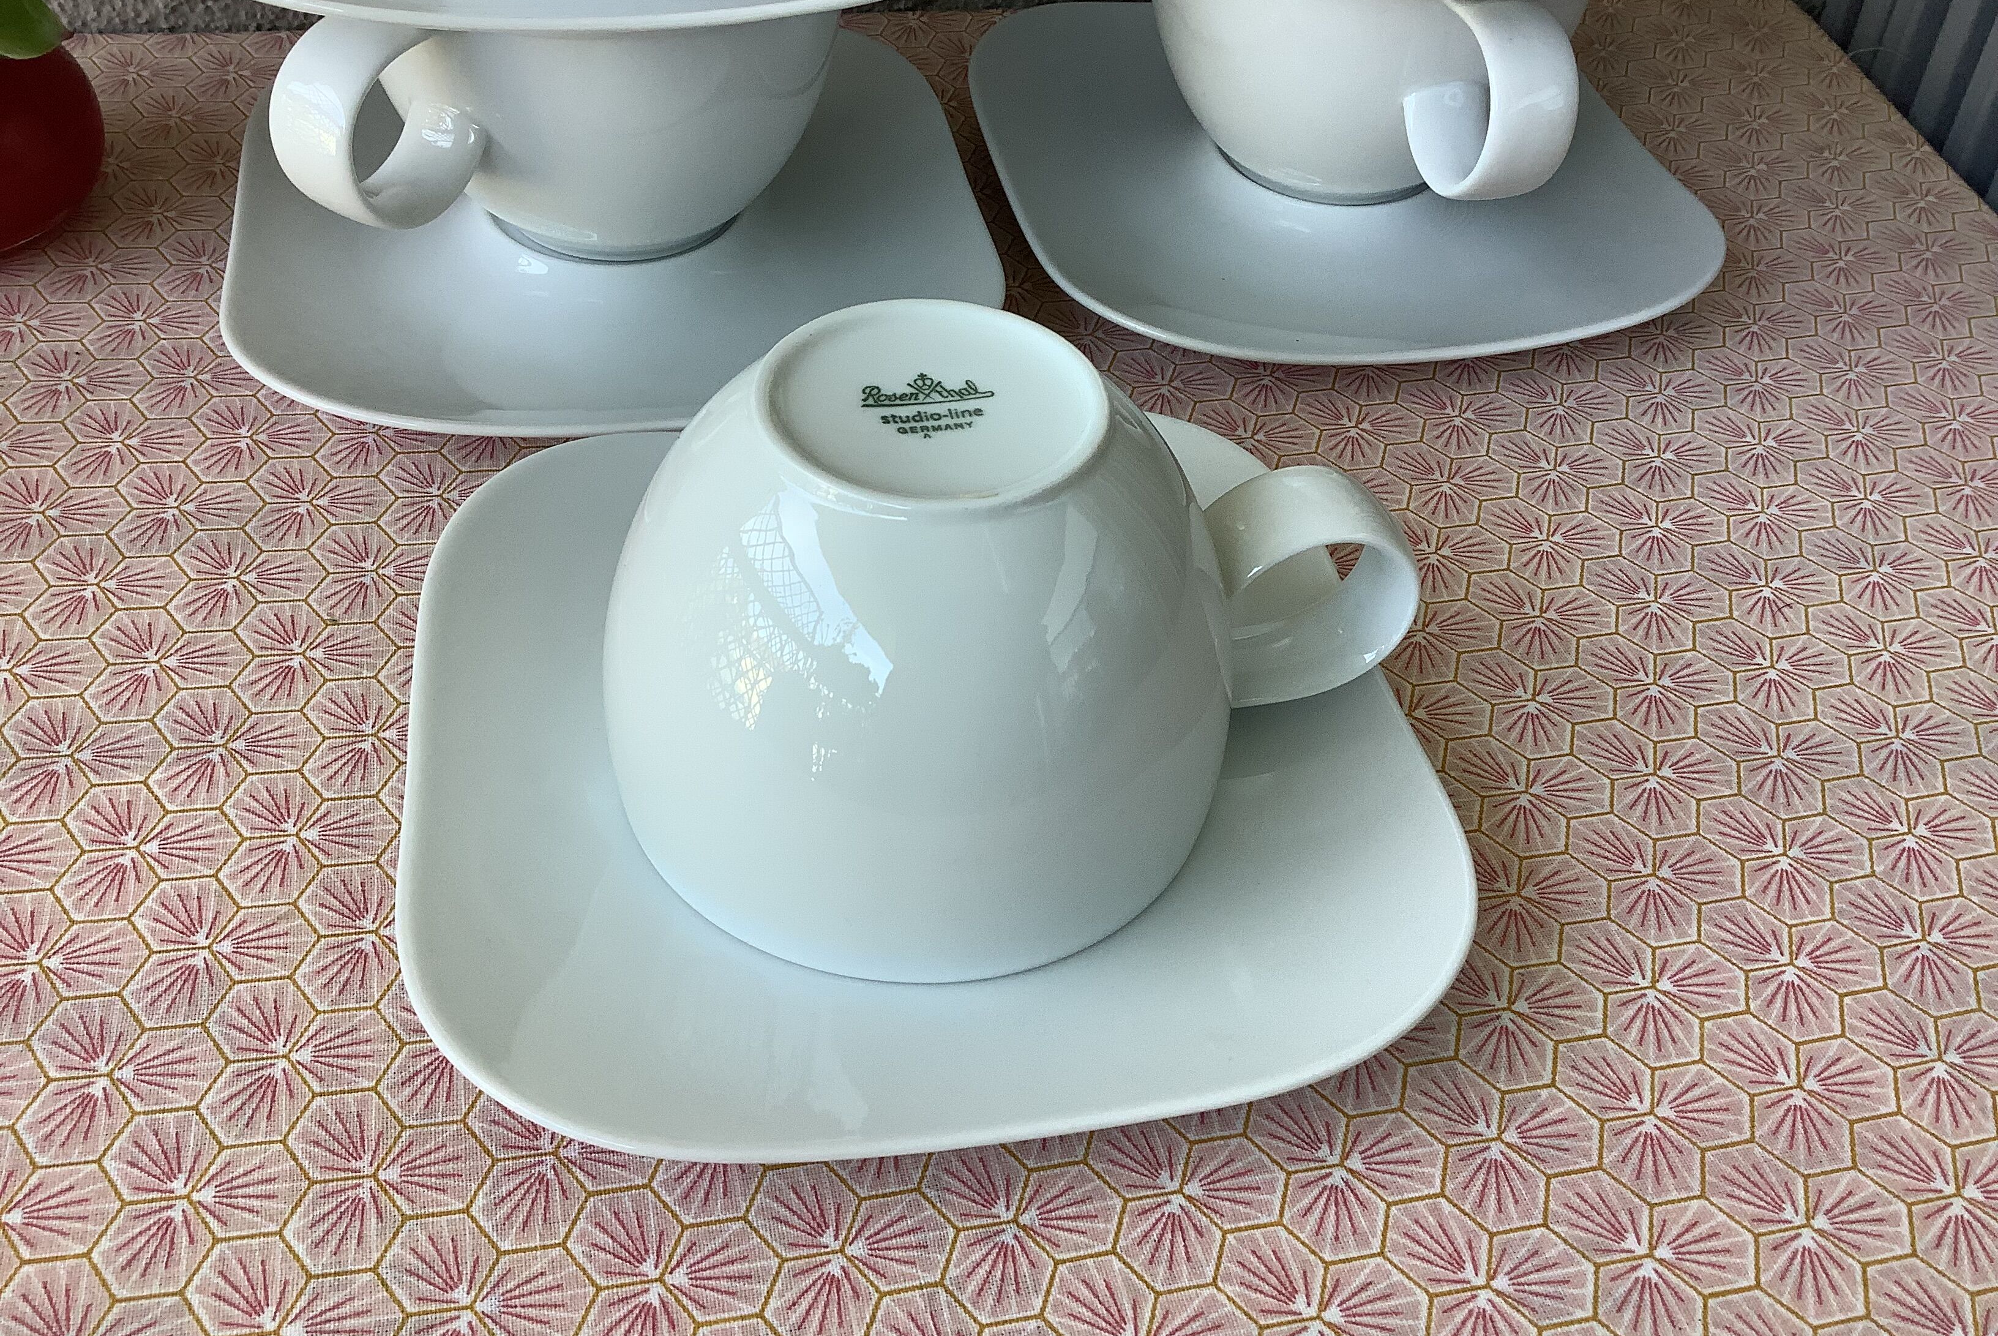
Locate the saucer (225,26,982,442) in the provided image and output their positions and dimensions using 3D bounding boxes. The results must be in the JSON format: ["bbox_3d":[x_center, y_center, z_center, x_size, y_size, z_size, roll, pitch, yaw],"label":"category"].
[{"bbox_3d":[-0.077,-0.088,0.362,0.145,0.018,0.145,-6,45,-11],"label":"saucer"}]

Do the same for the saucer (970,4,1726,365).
[{"bbox_3d":[0.071,-0.105,0.391,0.145,0.018,0.145,-7,46,-12],"label":"saucer"}]

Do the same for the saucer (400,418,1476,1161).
[{"bbox_3d":[-0.012,0.010,0.267,0.145,0.018,0.145,-5,45,-9],"label":"saucer"}]

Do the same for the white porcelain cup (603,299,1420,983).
[{"bbox_3d":[0.002,-0.012,0.248,0.114,0.063,0.090,-3,45,-7],"label":"white porcelain cup"}]

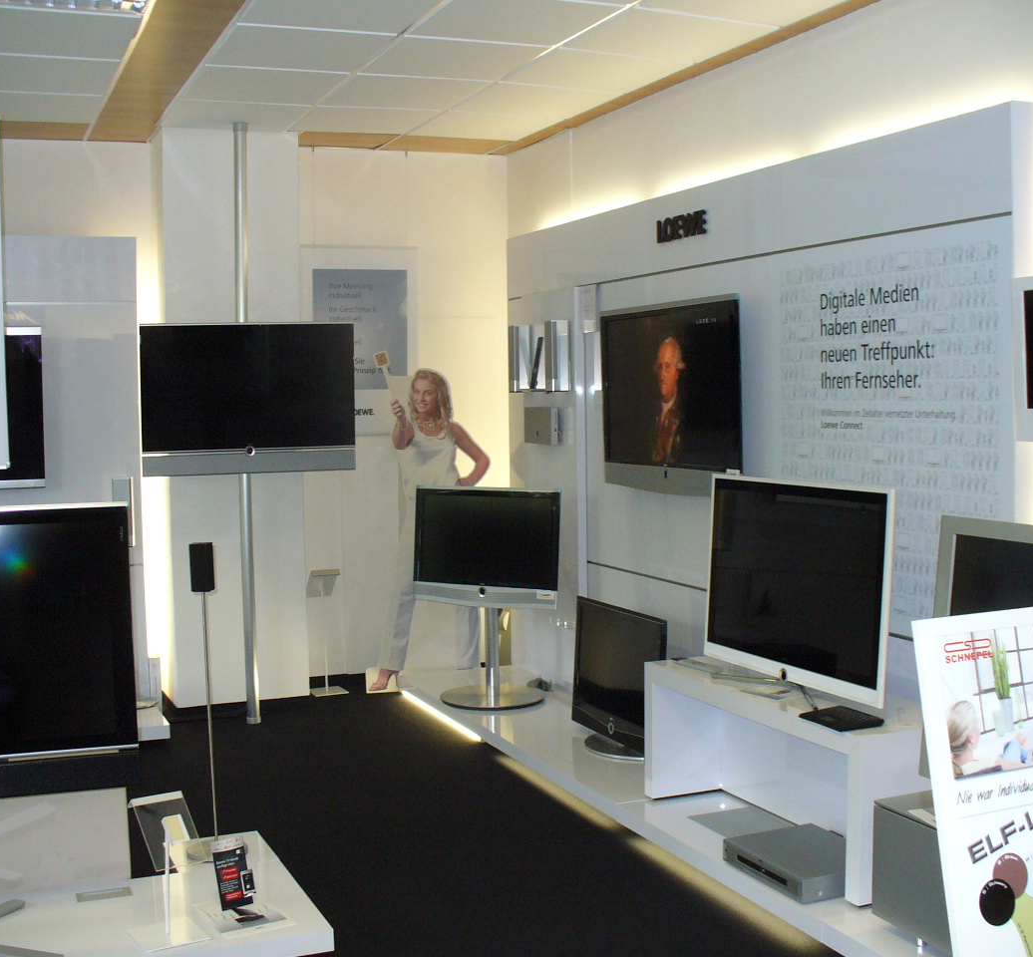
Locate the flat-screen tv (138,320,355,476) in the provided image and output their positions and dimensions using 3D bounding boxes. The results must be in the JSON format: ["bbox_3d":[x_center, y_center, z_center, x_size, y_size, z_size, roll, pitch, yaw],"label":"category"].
[{"bbox_3d":[-1.229,-0.368,6.268,1.009,0.694,0.108,-2,4,-22],"label":"flat-screen tv"}]

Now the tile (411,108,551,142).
[{"bbox_3d":[-0.161,-1.734,6.692,0.615,0.030,0.621,-2,4,-23],"label":"tile"}]

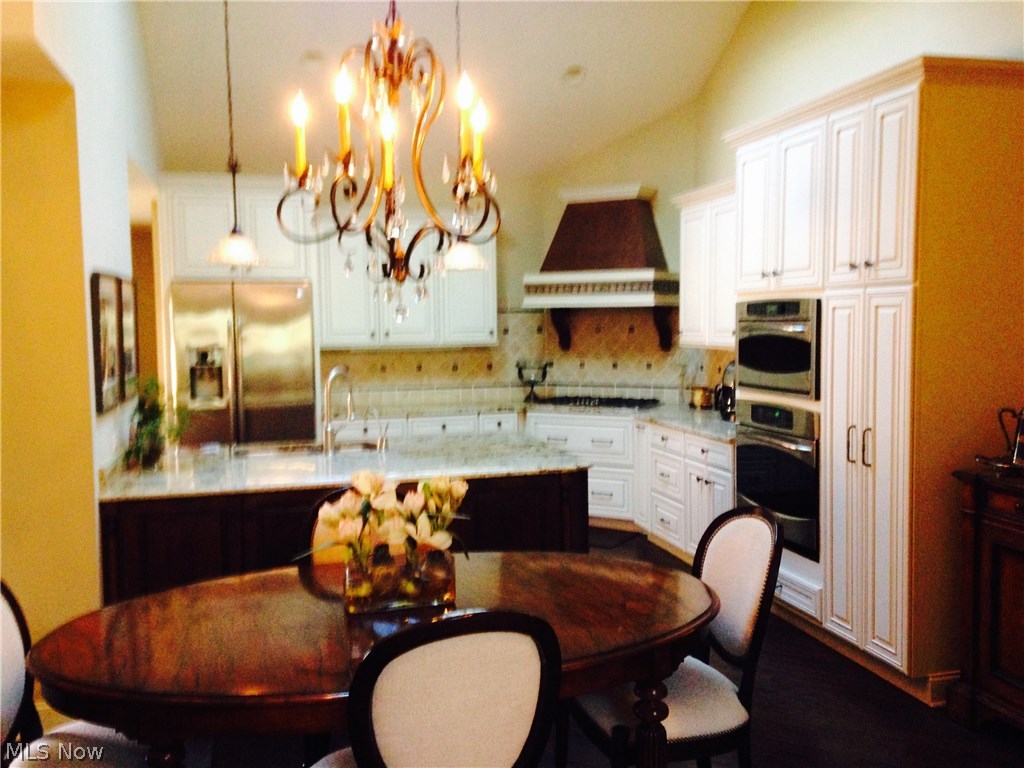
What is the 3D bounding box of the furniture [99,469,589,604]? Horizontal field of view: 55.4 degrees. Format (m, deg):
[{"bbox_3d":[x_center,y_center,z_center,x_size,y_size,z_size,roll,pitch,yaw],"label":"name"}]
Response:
[{"bbox_3d":[-0.765,0.829,4.556,1.980,0.876,1.060,-2,4,-18],"label":"furniture"}]

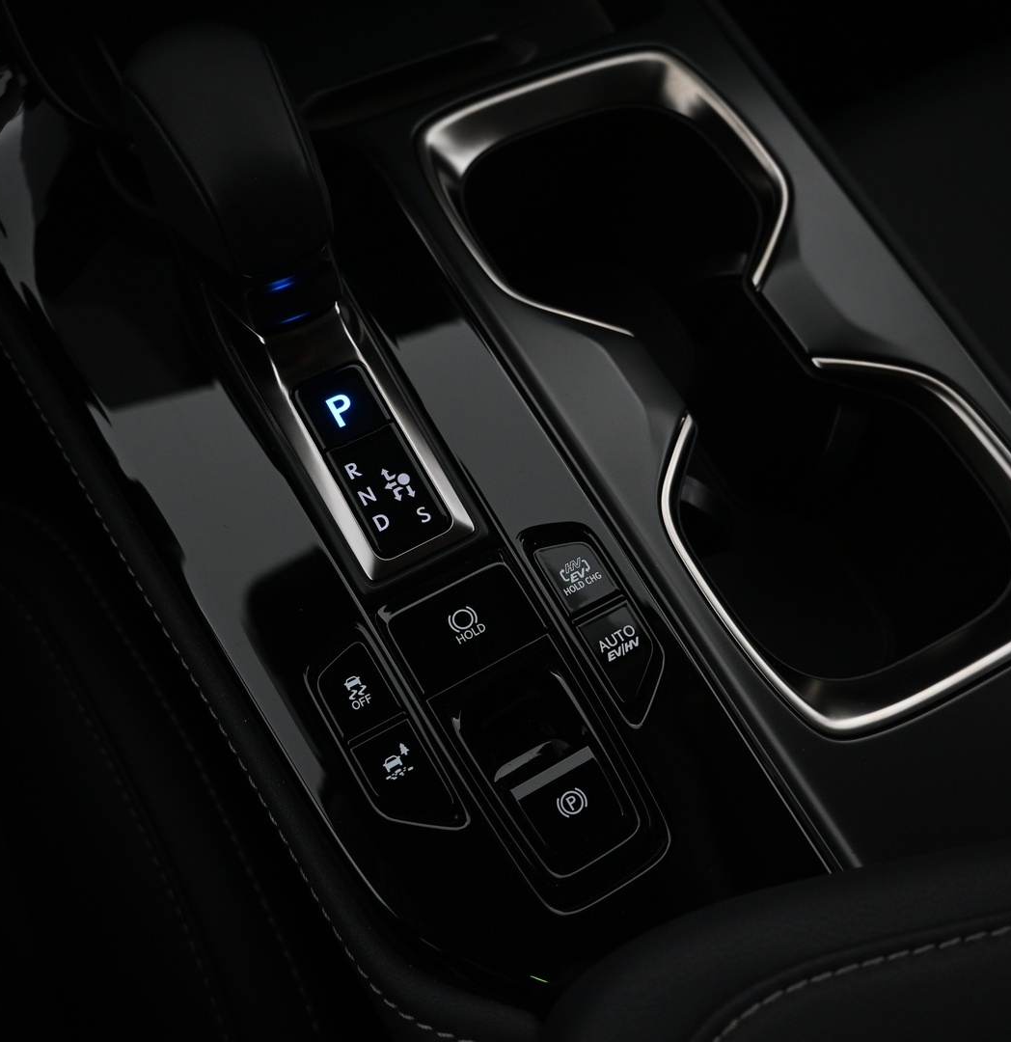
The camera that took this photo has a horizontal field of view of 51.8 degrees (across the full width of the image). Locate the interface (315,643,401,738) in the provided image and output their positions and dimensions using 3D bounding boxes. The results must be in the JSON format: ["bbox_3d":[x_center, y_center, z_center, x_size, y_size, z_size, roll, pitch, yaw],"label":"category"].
[{"bbox_3d":[-0.040,0.046,0.277,0.017,0.006,0.022,-26,74,-18],"label":"interface"}]

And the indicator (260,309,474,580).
[{"bbox_3d":[-0.044,-0.022,0.304,0.032,0.012,0.083,-26,74,-18],"label":"indicator"}]

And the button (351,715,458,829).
[{"bbox_3d":[-0.026,0.068,0.269,0.017,0.006,0.029,-26,74,-18],"label":"button"}]

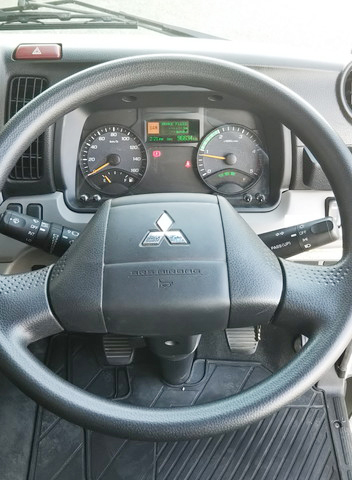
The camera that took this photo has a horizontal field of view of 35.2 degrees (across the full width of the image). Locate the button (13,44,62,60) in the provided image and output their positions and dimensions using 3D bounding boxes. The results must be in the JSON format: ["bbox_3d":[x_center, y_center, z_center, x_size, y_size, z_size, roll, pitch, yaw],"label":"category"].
[{"bbox_3d":[-0.173,-0.236,0.697,0.058,0.020,0.018,0,9,0],"label":"button"}]

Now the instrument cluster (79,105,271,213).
[{"bbox_3d":[-0.003,-0.110,0.745,0.264,0.137,0.050,0,8,0],"label":"instrument cluster"}]

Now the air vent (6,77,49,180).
[{"bbox_3d":[-0.190,-0.142,0.708,0.050,0.131,0.028,0,9,-4],"label":"air vent"}]

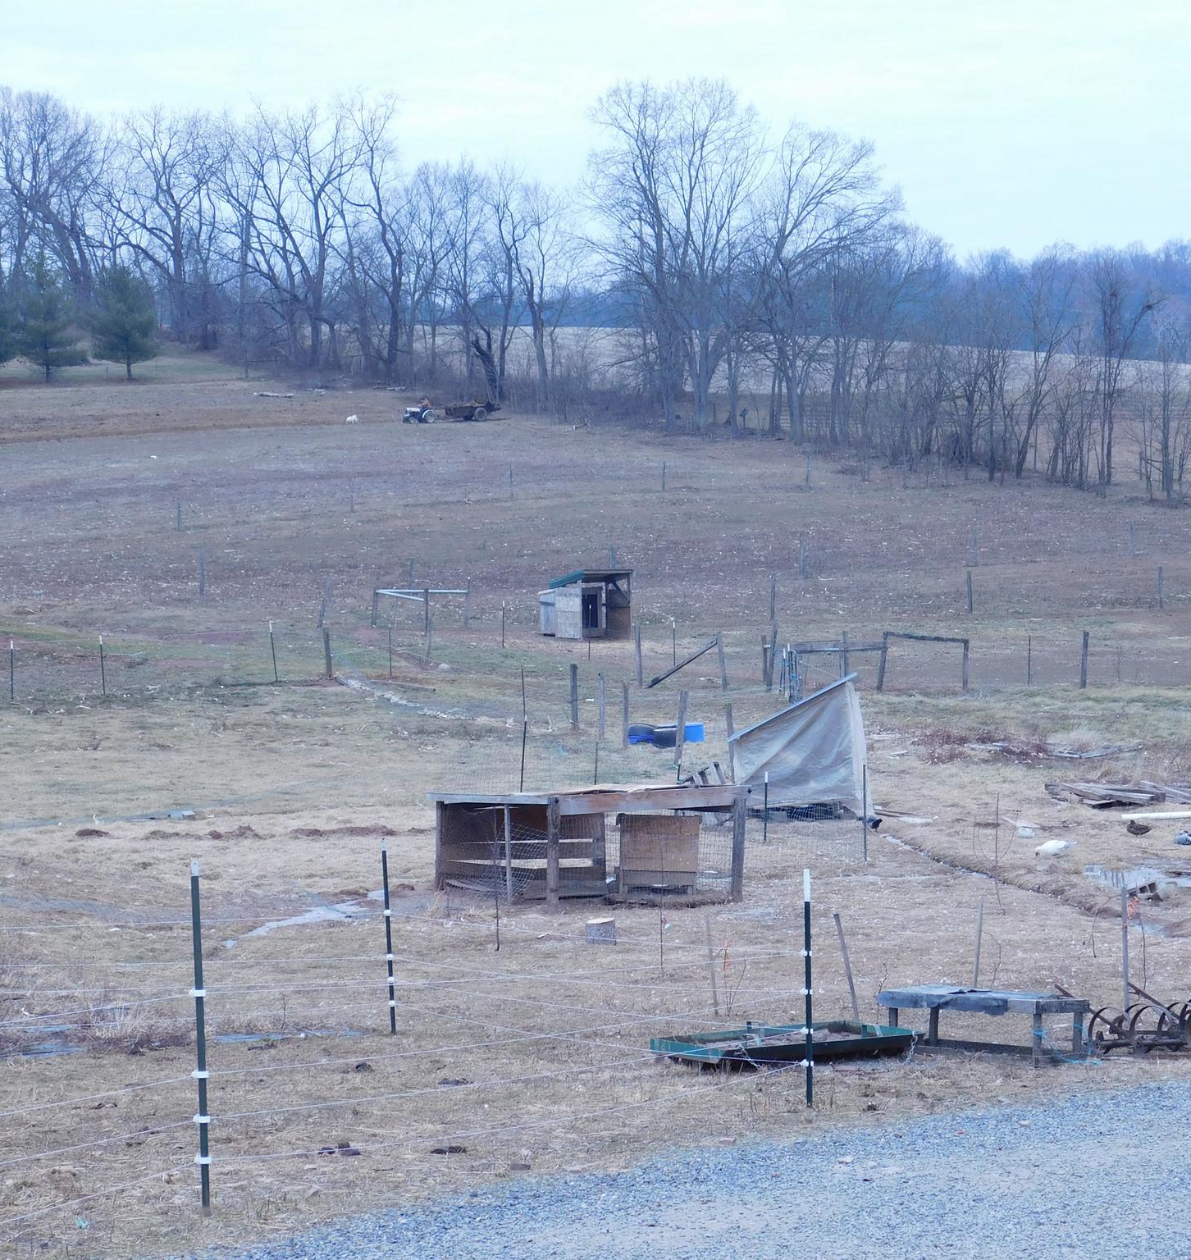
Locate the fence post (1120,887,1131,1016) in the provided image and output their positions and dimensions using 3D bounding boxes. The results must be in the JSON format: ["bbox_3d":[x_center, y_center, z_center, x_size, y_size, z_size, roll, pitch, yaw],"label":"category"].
[{"bbox_3d":[4.172,2.529,25.200,0.055,1.030,0.055,-2,1,0],"label":"fence post"}]

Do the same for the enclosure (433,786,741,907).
[{"bbox_3d":[-0.085,2.495,37.800,2.750,1.250,2.550,-1,1,-33],"label":"enclosure"}]

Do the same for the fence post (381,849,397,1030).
[{"bbox_3d":[-1.550,2.320,24.100,0.055,1.420,0.055,-3,1,0],"label":"fence post"}]

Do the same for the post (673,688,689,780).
[{"bbox_3d":[1.463,1.763,54.500,0.130,1.540,0.130,3,1,0],"label":"post"}]

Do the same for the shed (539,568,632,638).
[{"bbox_3d":[-0.276,-0.718,88.000,1.750,1.950,2.100,-1,1,-34],"label":"shed"}]

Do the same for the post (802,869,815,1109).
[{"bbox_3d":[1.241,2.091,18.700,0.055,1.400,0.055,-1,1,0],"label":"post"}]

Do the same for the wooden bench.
[{"bbox_3d":[2.647,2.697,21.900,1.250,0.460,0.680,1,1,29],"label":"wooden bench"}]

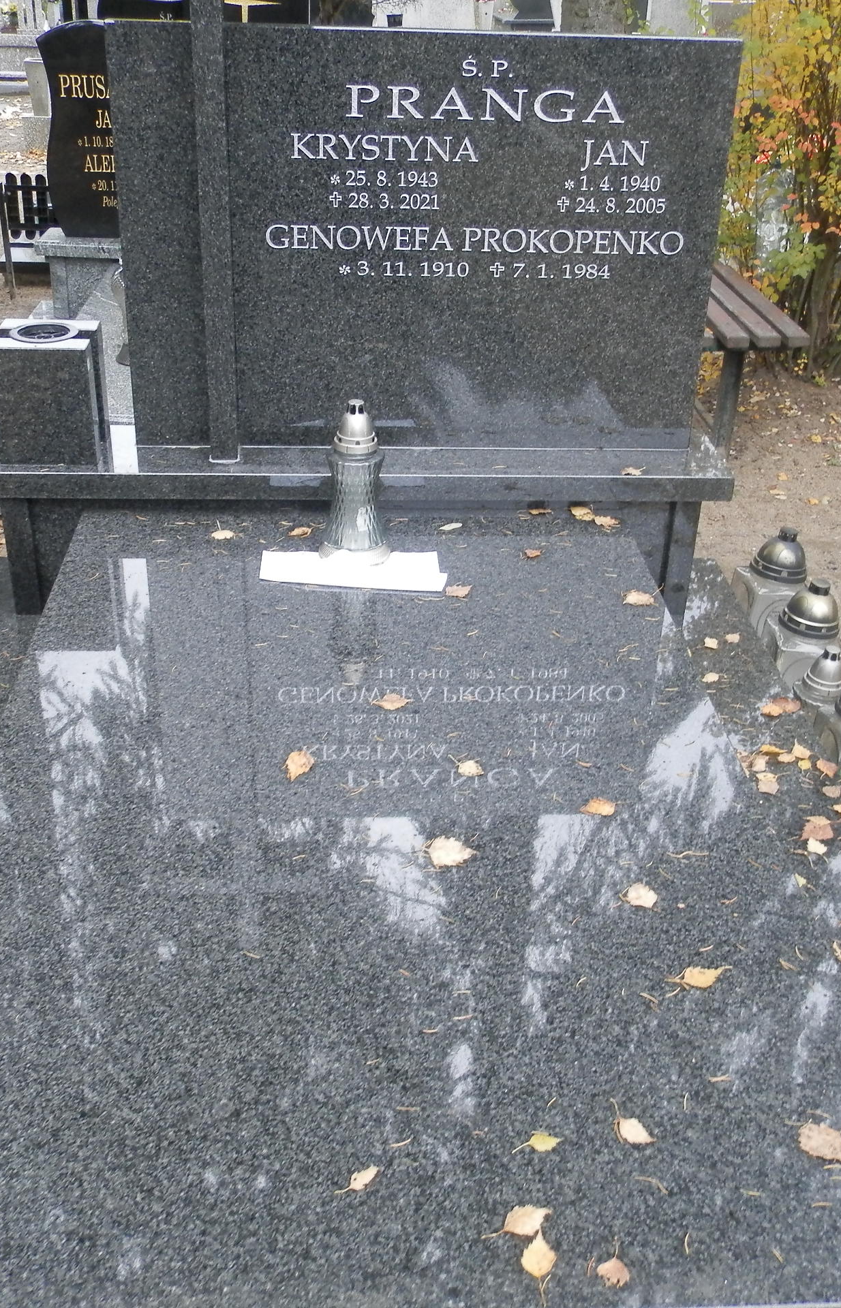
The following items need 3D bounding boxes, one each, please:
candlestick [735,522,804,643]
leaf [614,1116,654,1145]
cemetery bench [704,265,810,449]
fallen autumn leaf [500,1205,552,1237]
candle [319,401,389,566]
[{"bbox_3d":[0.825,-0.158,2.916,0.134,0.290,0.134,-3,29,-9],"label":"candlestick"},{"bbox_3d":[0.213,0.477,1.256,0.035,0.008,0.030,-3,30,-9],"label":"leaf"},{"bbox_3d":[0.973,-1.179,4.707,0.474,0.368,1.391,0,29,-4],"label":"cemetery bench"},{"bbox_3d":[0.100,0.522,1.164,0.041,0.012,0.032,6,30,7],"label":"fallen autumn leaf"},{"bbox_3d":[-0.120,-0.320,2.337,0.138,0.311,0.138,0,29,-4],"label":"candle"}]

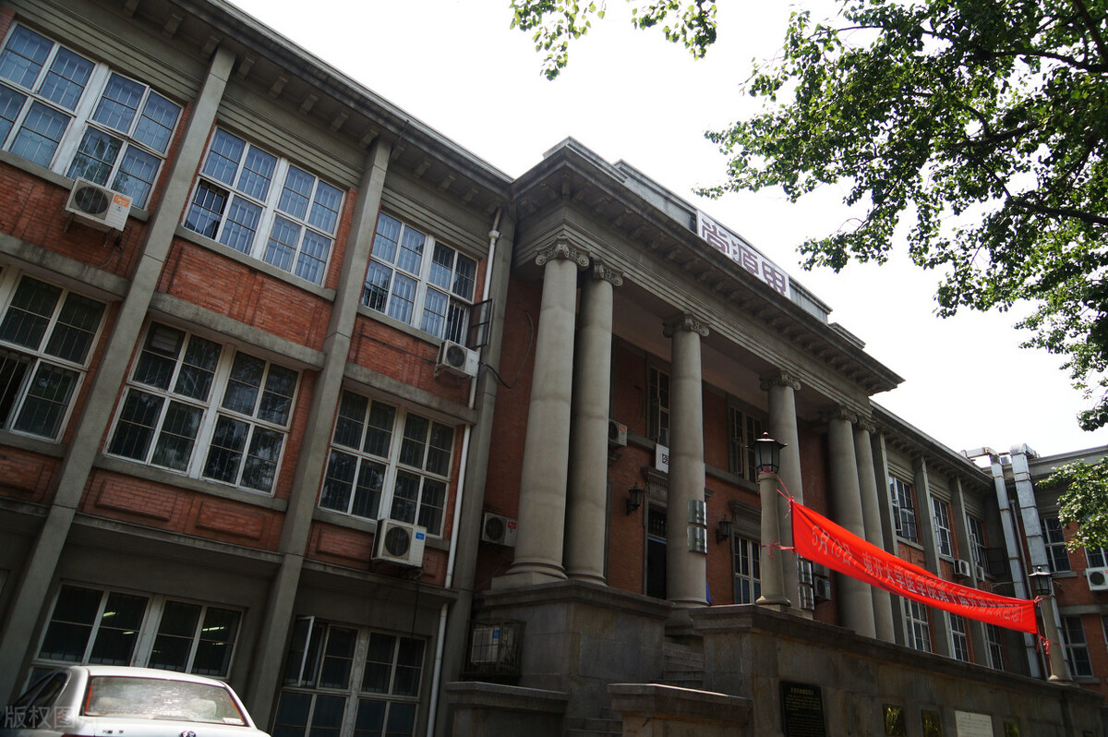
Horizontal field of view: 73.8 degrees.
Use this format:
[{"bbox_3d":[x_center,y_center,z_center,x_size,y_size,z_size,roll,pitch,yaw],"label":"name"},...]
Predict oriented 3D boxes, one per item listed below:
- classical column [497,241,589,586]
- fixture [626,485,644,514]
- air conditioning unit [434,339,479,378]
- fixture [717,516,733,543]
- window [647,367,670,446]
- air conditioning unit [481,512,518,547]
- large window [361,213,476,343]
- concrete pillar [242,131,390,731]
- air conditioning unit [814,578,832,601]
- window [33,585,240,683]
[{"bbox_3d":[-0.068,0.716,13.994,1.060,6.943,1.060,24,-32,-35],"label":"classical column"},{"bbox_3d":[1.907,3.111,17.534,0.310,0.690,0.410,24,-32,-35],"label":"fixture"},{"bbox_3d":[-1.833,-0.150,14.230,0.755,0.540,0.260,24,-32,-35],"label":"air conditioning unit"},{"bbox_3d":[4.511,4.268,19.567,0.310,0.690,0.410,24,-32,-35],"label":"fixture"},{"bbox_3d":[3.152,1.145,19.965,1.800,2.160,0.150,24,-32,-35],"label":"window"},{"bbox_3d":[-1.135,3.185,14.420,0.800,0.540,0.290,24,-32,-35],"label":"air conditioning unit"},{"bbox_3d":[-2.575,-1.743,14.706,2.395,2.113,0.160,24,-32,-35],"label":"large window"},{"bbox_3d":[-3.872,0.719,12.301,0.270,11.420,0.420,24,-32,-36],"label":"concrete pillar"},{"bbox_3d":[8.141,6.780,22.638,0.800,0.600,0.300,24,-32,-35],"label":"air conditioning unit"},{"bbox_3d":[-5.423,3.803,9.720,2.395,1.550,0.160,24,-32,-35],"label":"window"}]

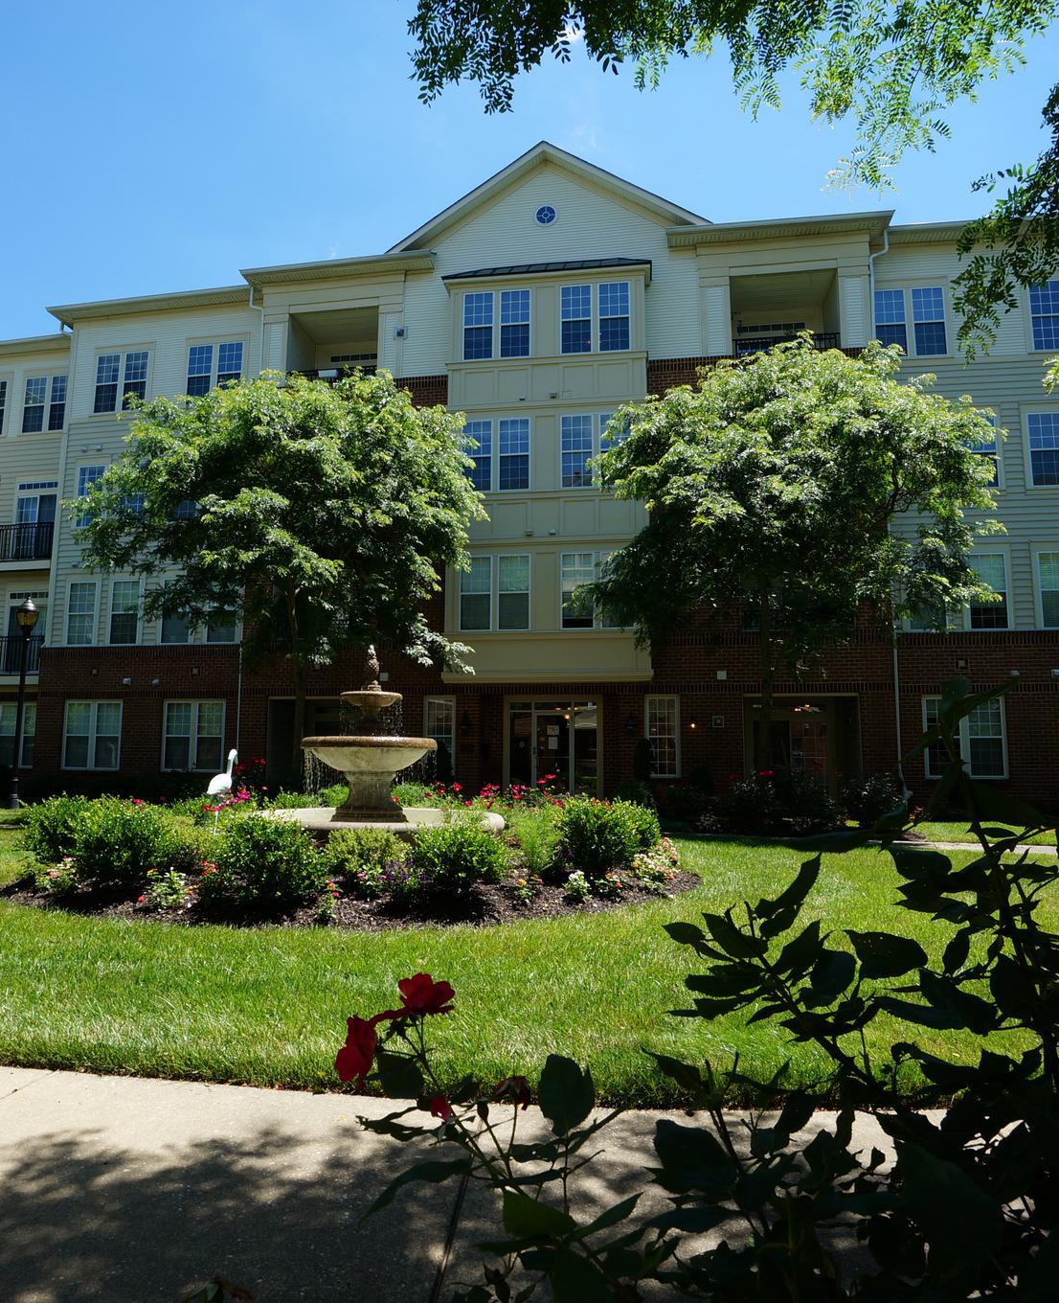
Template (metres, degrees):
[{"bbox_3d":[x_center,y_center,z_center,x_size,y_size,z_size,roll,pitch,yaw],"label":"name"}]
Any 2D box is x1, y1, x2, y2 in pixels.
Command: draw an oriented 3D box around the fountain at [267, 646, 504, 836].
[{"bbox_3d":[-2.039,1.258,10.480,3.400,2.652,3.300,-1,-6,8],"label":"fountain"}]

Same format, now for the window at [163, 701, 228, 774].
[{"bbox_3d":[-8.309,2.092,20.232,1.694,1.768,0.120,-1,-7,9],"label":"window"}]

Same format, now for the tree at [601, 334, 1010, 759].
[{"bbox_3d":[4.607,-1.203,14.012,6.624,8.441,6.600,-1,-6,8],"label":"tree"}]

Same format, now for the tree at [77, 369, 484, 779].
[{"bbox_3d":[-4.272,-0.962,14.778,7.100,8.058,7.000,-1,-7,9],"label":"tree"}]

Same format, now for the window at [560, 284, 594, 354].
[{"bbox_3d":[1.105,-7.693,18.924,0.722,1.711,0.120,-1,-7,9],"label":"window"}]

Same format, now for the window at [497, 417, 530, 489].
[{"bbox_3d":[-0.322,-4.460,18.539,0.706,1.668,0.120,-1,-6,8],"label":"window"}]

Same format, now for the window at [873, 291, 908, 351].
[{"bbox_3d":[8.267,-7.443,18.666,0.705,1.676,0.120,-1,-7,9],"label":"window"}]

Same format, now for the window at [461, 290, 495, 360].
[{"bbox_3d":[-1.171,-7.520,18.935,0.735,1.694,0.120,-1,-7,9],"label":"window"}]

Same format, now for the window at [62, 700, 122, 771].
[{"bbox_3d":[-11.239,2.161,21.034,1.625,1.799,0.120,-1,-7,9],"label":"window"}]

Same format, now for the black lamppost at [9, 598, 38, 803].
[{"bbox_3d":[-11.151,1.089,17.973,0.460,4.721,0.460,-1,-7,9],"label":"black lamppost"}]

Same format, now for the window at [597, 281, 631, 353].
[{"bbox_3d":[1.963,-7.676,18.785,0.712,1.697,0.120,-1,-7,9],"label":"window"}]

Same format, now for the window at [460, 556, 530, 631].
[{"bbox_3d":[-0.761,-1.306,18.256,1.578,1.711,0.120,-1,-6,8],"label":"window"}]

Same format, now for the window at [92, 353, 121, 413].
[{"bbox_3d":[-11.285,-7.137,21.862,0.734,1.662,0.120,-1,-7,9],"label":"window"}]

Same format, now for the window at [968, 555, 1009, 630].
[{"bbox_3d":[10.141,-1.315,18.071,0.814,1.725,0.120,-1,-7,9],"label":"window"}]

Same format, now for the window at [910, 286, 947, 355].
[{"bbox_3d":[9.094,-7.458,18.544,0.701,1.679,0.120,-1,-7,9],"label":"window"}]

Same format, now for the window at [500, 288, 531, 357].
[{"bbox_3d":[-0.321,-7.660,19.146,0.725,1.678,0.120,-1,-7,9],"label":"window"}]

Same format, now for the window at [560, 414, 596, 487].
[{"bbox_3d":[1.083,-4.477,18.346,0.699,1.668,0.120,-1,-6,8],"label":"window"}]

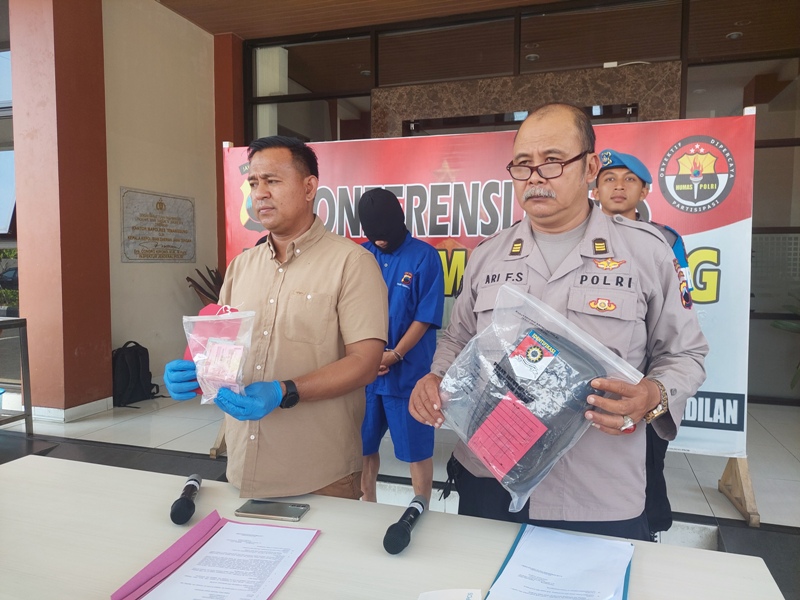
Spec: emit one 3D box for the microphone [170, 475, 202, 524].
[{"bbox_3d":[-0.507,0.474,1.335,0.056,0.056,0.238,0,1,-12],"label":"microphone"}]

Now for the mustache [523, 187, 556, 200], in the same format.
[{"bbox_3d":[0.296,-0.225,1.170,0.075,0.030,0.028,3,5,38],"label":"mustache"}]

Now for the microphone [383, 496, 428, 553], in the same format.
[{"bbox_3d":[0.017,0.484,1.214,0.056,0.056,0.233,1,1,14],"label":"microphone"}]

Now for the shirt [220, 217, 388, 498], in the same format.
[{"bbox_3d":[-0.255,0.140,1.480,0.470,0.715,0.300,2,4,26],"label":"shirt"}]

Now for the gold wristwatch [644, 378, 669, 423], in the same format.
[{"bbox_3d":[0.495,0.194,1.070,0.068,0.065,0.038,-32,0,36],"label":"gold wristwatch"}]

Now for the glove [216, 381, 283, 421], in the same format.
[{"bbox_3d":[-0.334,0.223,1.230,0.155,0.090,0.090,-8,7,-33],"label":"glove"}]

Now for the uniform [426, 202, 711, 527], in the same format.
[{"bbox_3d":[0.383,0.124,1.240,0.560,0.690,0.370,2,4,27],"label":"uniform"}]

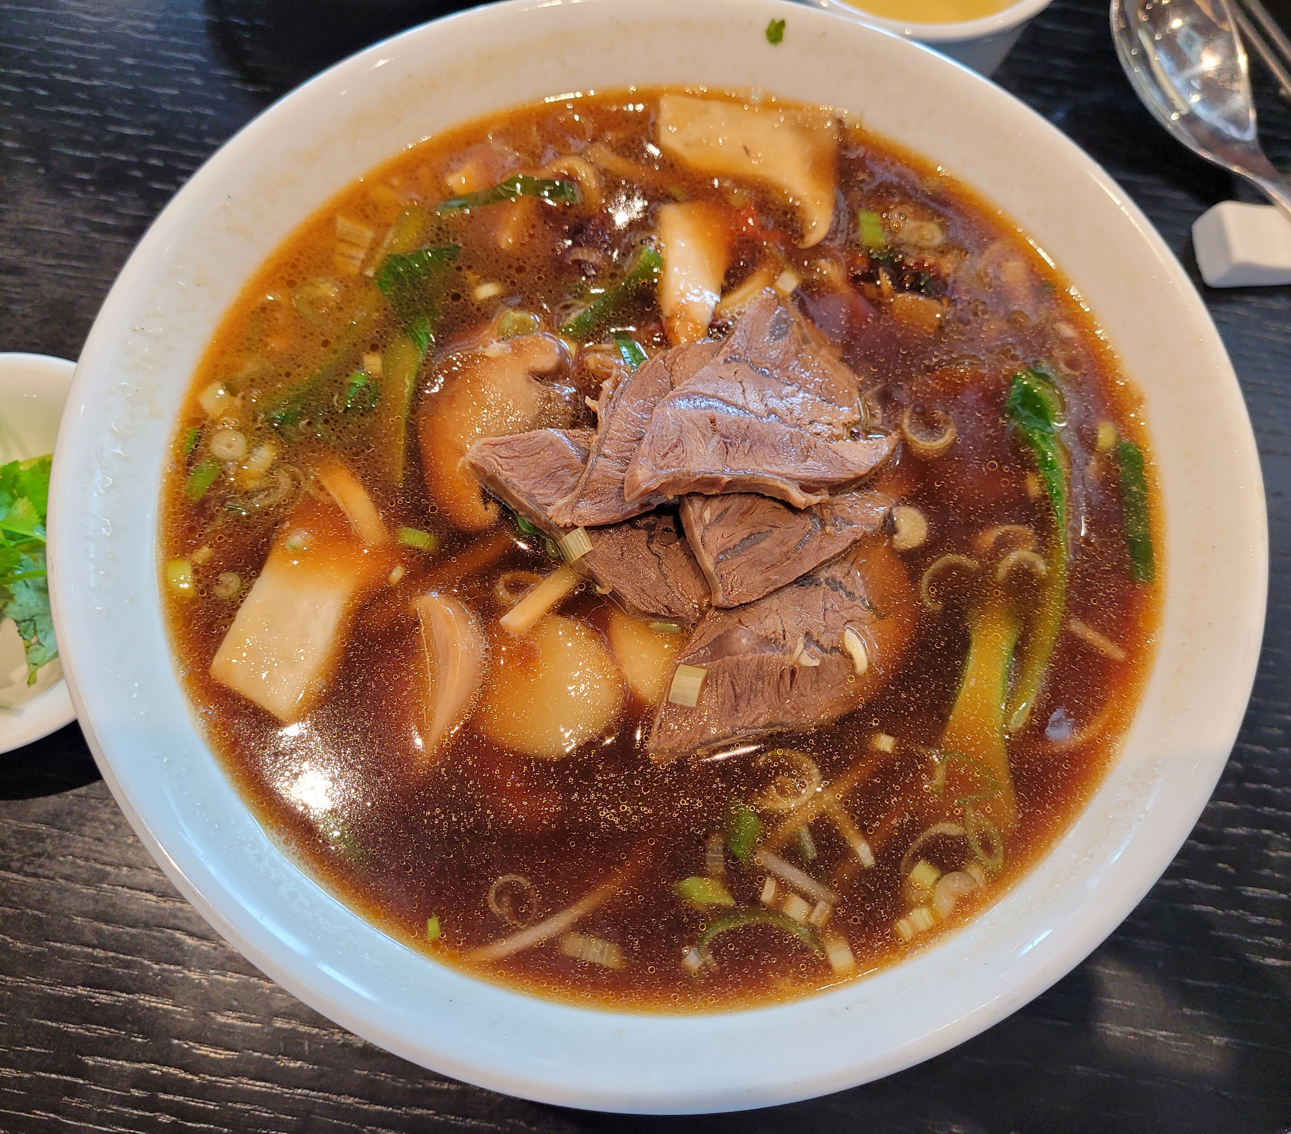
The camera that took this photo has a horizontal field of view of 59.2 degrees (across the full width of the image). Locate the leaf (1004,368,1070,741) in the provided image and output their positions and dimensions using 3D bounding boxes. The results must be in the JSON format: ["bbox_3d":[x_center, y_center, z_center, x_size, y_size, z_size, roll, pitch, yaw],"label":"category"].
[{"bbox_3d":[0.089,-0.006,0.258,0.014,0.012,0.090,6,70,1],"label":"leaf"}]

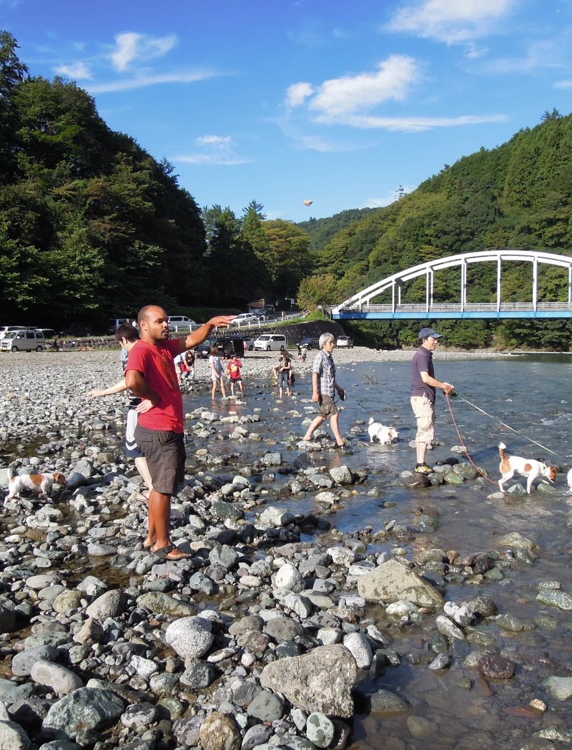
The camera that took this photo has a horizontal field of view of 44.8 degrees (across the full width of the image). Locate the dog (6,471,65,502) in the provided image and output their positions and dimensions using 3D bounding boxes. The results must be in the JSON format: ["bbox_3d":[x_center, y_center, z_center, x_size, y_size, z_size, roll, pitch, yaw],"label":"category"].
[{"bbox_3d":[-2.254,1.023,6.250,0.530,0.310,0.180,-1,3,-26],"label":"dog"}]

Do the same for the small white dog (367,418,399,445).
[{"bbox_3d":[1.470,0.848,10.400,0.500,0.380,0.190,3,4,44],"label":"small white dog"}]

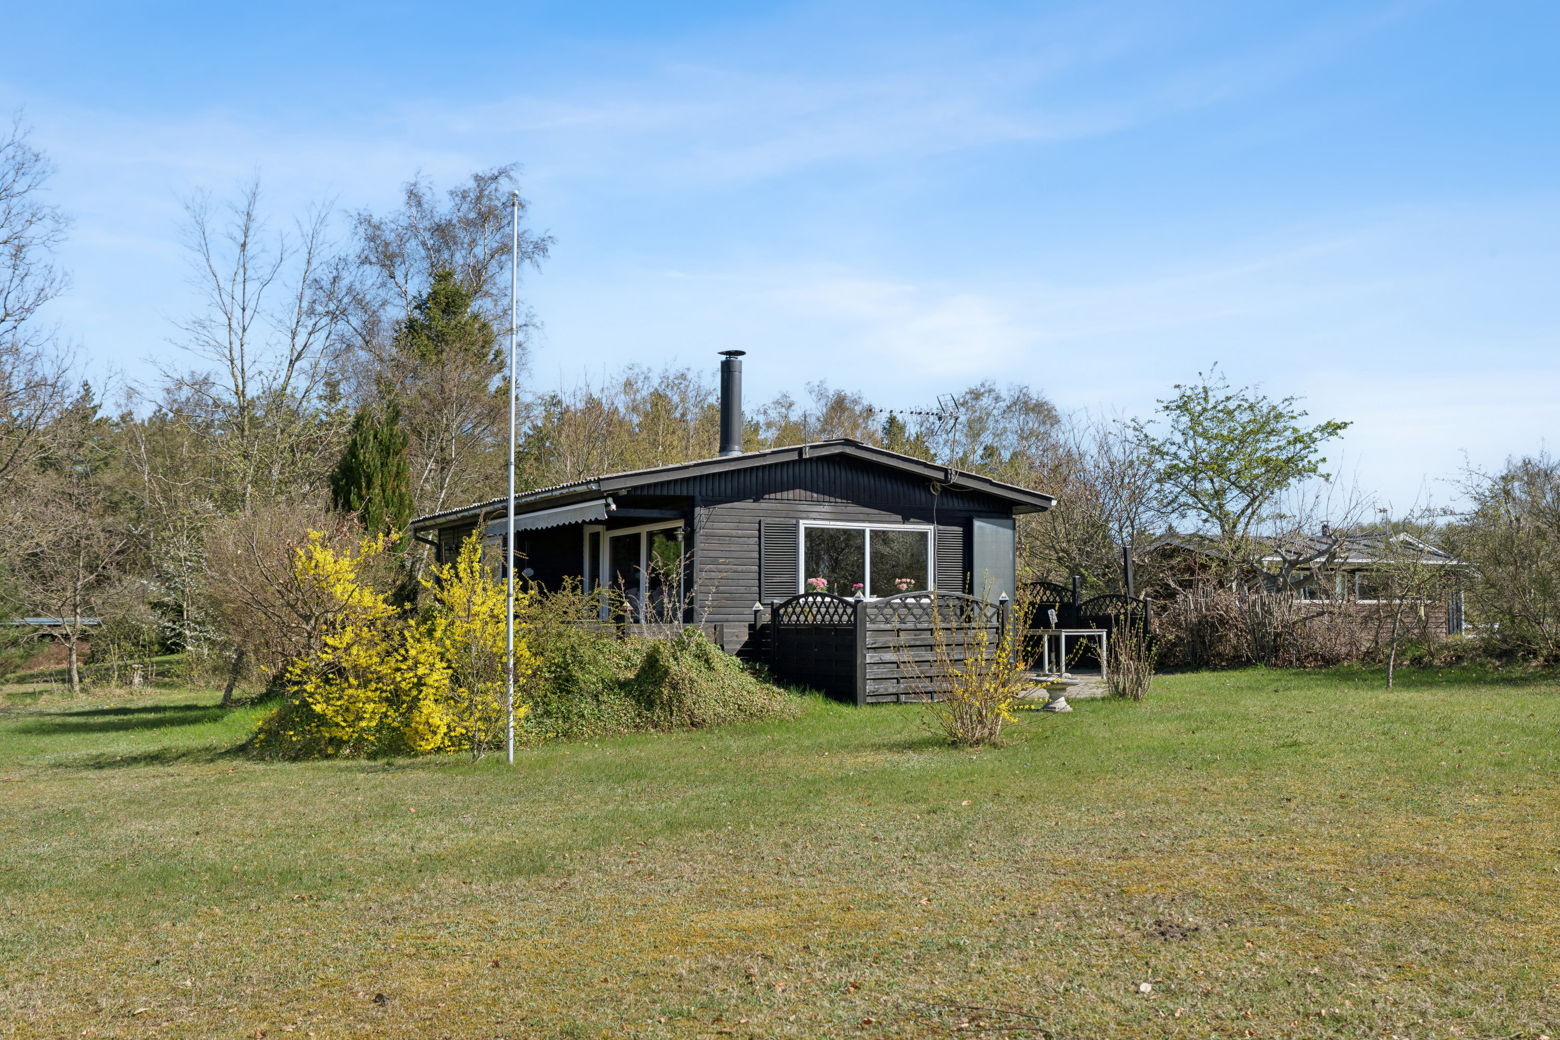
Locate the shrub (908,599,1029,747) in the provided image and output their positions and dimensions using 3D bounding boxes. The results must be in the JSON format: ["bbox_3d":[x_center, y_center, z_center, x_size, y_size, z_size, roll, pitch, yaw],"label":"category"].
[{"bbox_3d":[1.654,1.317,13.343,1.069,1.239,1.069,0,-4,0],"label":"shrub"}]

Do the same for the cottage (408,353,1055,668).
[{"bbox_3d":[-1.351,0.099,24.397,6.894,4.432,9.652,2,-4,-27],"label":"cottage"}]

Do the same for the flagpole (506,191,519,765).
[{"bbox_3d":[-2.261,-0.388,12.865,0.060,4.892,0.060,0,-4,0],"label":"flagpole"}]

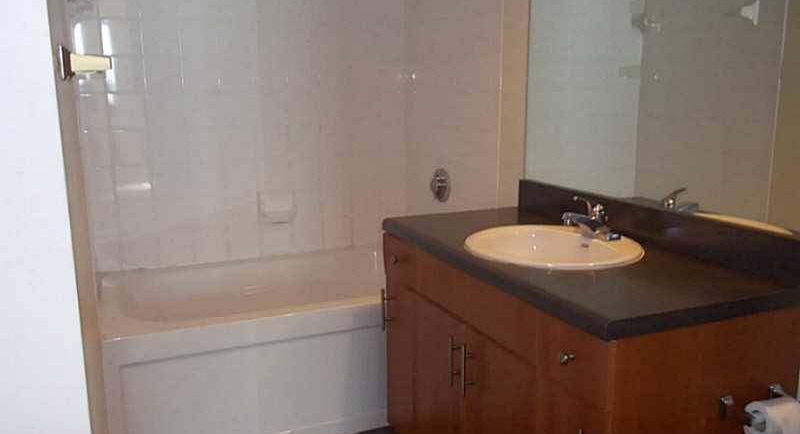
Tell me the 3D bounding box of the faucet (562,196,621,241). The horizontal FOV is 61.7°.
[{"bbox_3d":[0.547,-0.001,1.998,0.147,0.128,0.155,-5,11,-23],"label":"faucet"}]

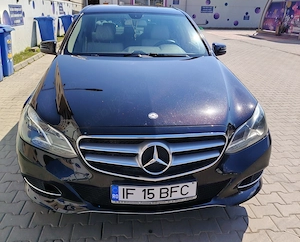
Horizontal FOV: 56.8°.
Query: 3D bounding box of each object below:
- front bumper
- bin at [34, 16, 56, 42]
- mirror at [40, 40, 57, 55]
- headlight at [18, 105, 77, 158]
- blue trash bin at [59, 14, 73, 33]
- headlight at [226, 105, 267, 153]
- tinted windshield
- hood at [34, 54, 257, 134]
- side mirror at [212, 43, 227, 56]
[{"bbox_3d":[0.002,0.290,1.938,1.820,0.480,0.580,-1,22,-6],"label":"front bumper"},{"bbox_3d":[-3.595,-3.037,9.541,0.730,1.070,0.580,-1,22,-6],"label":"bin"},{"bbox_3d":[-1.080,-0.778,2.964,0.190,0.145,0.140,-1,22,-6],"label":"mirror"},{"bbox_3d":[-0.680,0.056,1.873,0.420,0.220,0.540,-1,22,-6],"label":"headlight"},{"bbox_3d":[-4.009,-4.585,13.314,0.730,1.070,0.580,-1,22,-6],"label":"blue trash bin"},{"bbox_3d":[0.672,0.023,2.013,0.420,0.220,0.540,-1,22,-6],"label":"headlight"},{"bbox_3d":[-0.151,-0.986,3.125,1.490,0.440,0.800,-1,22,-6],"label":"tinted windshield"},{"bbox_3d":[-0.042,-0.265,2.238,1.640,0.300,1.400,-1,22,-6],"label":"hood"},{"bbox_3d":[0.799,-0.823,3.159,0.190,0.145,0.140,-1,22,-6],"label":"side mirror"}]

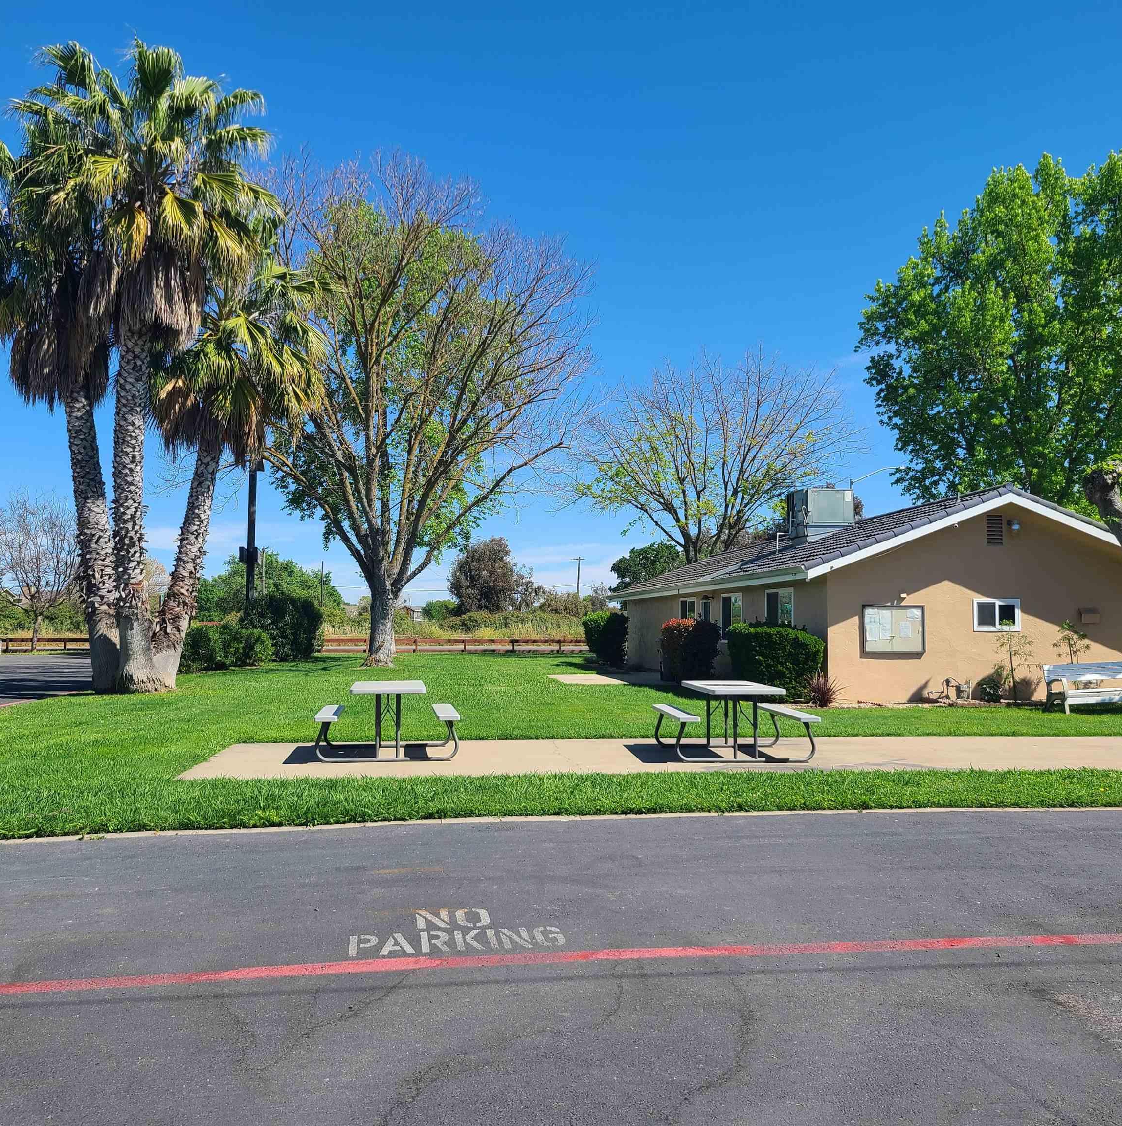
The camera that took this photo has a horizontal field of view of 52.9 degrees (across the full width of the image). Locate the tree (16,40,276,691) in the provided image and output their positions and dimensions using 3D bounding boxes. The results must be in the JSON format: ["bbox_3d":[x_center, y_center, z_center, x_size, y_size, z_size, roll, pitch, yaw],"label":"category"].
[{"bbox_3d":[-9.268,-4.568,25.182,5.819,14.644,5.400,0,-3,0],"label":"tree"}]

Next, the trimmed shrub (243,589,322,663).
[{"bbox_3d":[-10.559,2.402,42.739,3.026,2.715,2.751,1,-3,-14],"label":"trimmed shrub"}]

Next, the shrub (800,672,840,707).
[{"bbox_3d":[4.621,2.241,20.046,0.715,0.580,0.729,-1,-3,13],"label":"shrub"}]

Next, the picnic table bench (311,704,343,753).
[{"bbox_3d":[-2.492,1.853,12.296,0.260,0.469,1.830,1,-3,-8],"label":"picnic table bench"}]

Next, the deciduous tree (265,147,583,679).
[{"bbox_3d":[-4.741,-5.466,39.626,11.434,18.100,11.051,0,-3,-7],"label":"deciduous tree"}]

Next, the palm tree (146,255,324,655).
[{"bbox_3d":[-7.243,-2.212,25.155,3.823,9.950,3.800,0,-3,0],"label":"palm tree"}]

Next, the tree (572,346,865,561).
[{"bbox_3d":[6.344,-2.426,46.200,11.777,12.741,11.000,0,-3,0],"label":"tree"}]

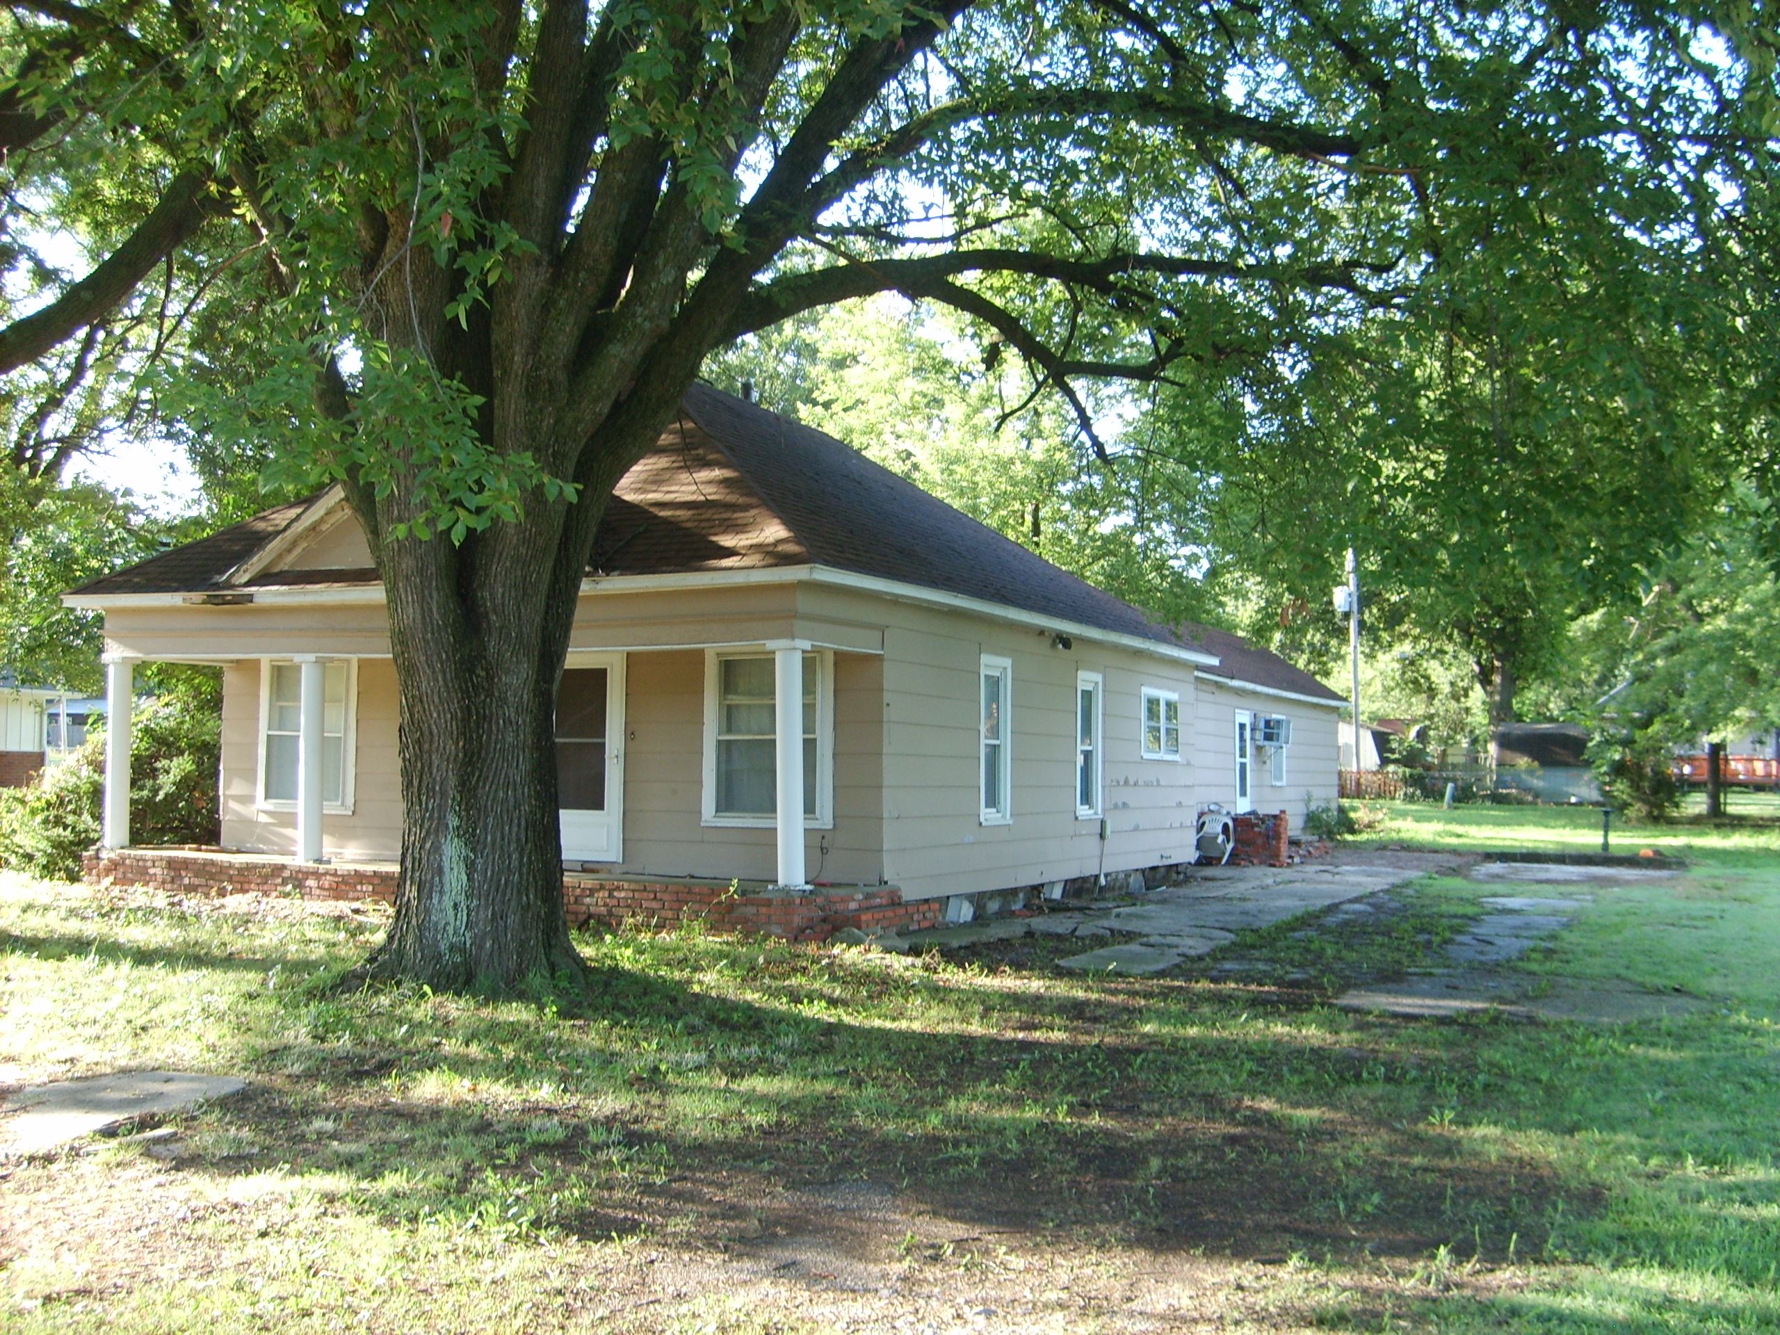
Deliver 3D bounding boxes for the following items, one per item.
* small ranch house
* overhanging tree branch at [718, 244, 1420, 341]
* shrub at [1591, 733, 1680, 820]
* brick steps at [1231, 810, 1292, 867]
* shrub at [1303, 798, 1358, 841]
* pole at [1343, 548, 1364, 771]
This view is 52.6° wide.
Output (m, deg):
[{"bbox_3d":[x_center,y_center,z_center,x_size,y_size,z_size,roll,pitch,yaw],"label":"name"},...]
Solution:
[{"bbox_3d":[1.272,0.040,28.259,8.750,6.000,26.400,-1,-4,26],"label":"small ranch house"},{"bbox_3d":[1.241,-2.675,12.800,4.800,0.800,1.300,1,-3,0],"label":"overhanging tree branch"},{"bbox_3d":[20.688,2.994,50.000,2.400,2.550,2.300,1,-3,0],"label":"shrub"},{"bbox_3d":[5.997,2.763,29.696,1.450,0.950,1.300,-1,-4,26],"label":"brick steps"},{"bbox_3d":[9.122,3.141,37.300,1.100,0.900,1.000,1,-3,0],"label":"shrub"},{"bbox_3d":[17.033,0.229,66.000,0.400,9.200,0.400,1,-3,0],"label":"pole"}]

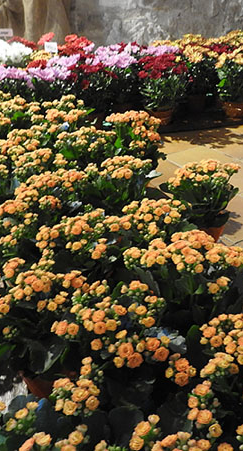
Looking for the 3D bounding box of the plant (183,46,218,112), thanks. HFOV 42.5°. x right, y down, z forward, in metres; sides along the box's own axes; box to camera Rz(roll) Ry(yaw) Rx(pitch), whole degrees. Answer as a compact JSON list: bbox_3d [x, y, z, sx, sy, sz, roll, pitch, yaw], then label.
[{"bbox_3d":[0.571,-1.048,2.285,0.320,0.410,0.320,-2,34,0],"label":"plant"}]

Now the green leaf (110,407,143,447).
[{"bbox_3d":[0.007,0.278,0.429,0.048,0.028,0.060,-2,34,0],"label":"green leaf"}]

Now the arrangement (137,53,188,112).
[{"bbox_3d":[0.272,-0.919,2.059,0.330,0.320,0.320,-2,34,0],"label":"arrangement"}]

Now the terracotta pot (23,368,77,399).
[{"bbox_3d":[-0.131,0.279,0.643,0.120,0.100,0.120,-2,34,0],"label":"terracotta pot"}]

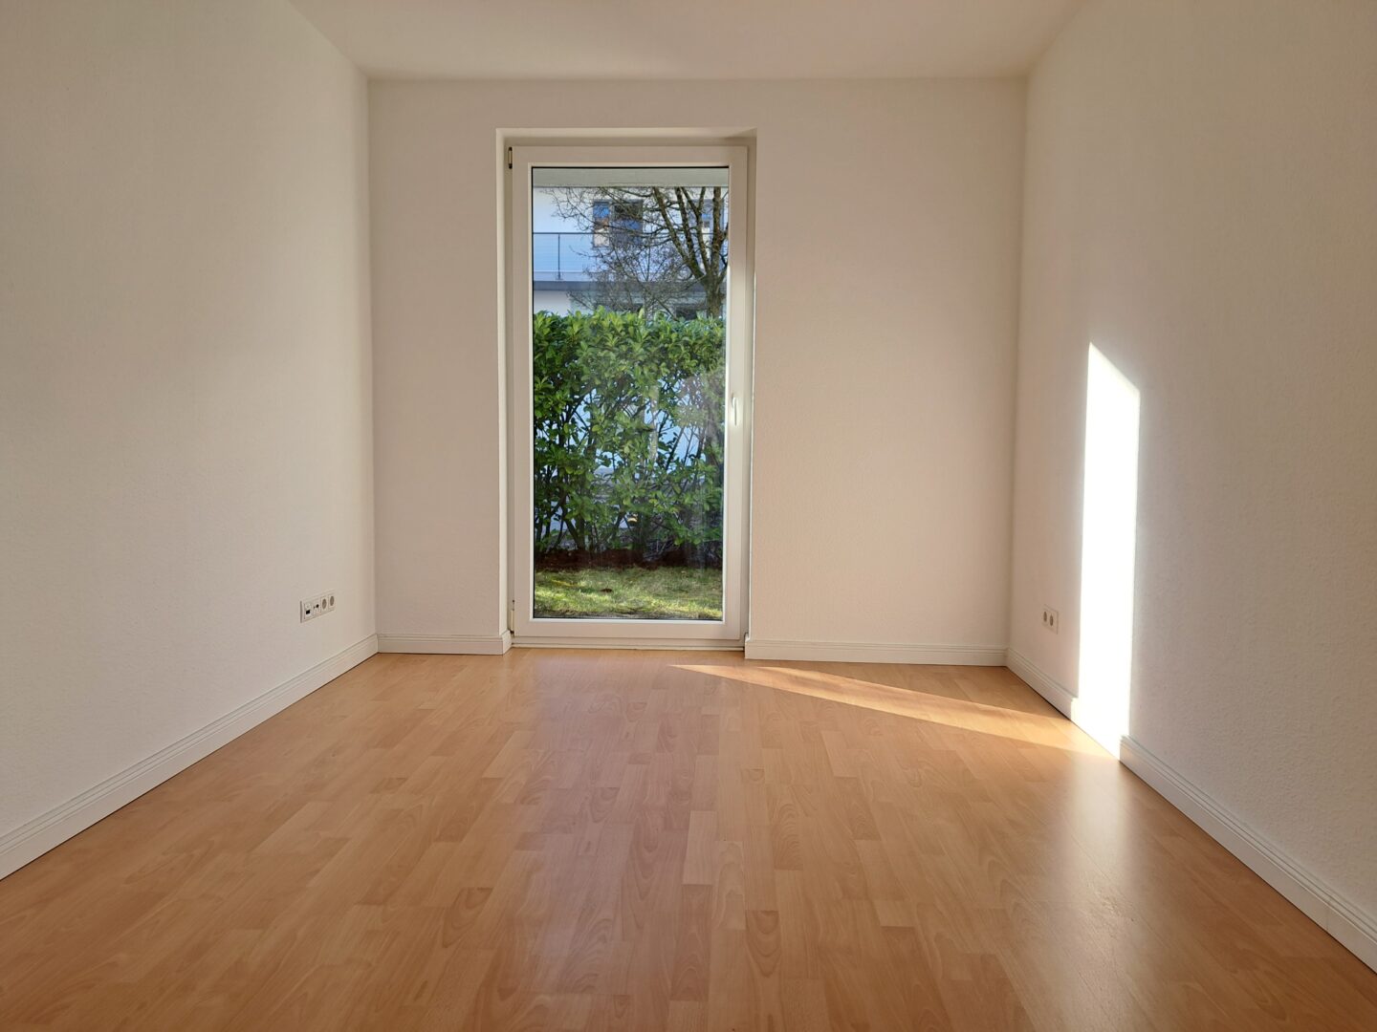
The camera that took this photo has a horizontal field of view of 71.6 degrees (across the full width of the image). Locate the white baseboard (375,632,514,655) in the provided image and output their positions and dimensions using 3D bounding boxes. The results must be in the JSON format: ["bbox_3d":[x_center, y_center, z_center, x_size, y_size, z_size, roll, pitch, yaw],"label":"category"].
[{"bbox_3d":[-1.082,0.562,4.180,0.554,0.087,0.018,1,5,3],"label":"white baseboard"}]

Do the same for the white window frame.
[{"bbox_3d":[-0.261,-0.507,4.244,1.050,2.197,0.080,1,5,3],"label":"white window frame"}]

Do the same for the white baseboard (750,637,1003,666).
[{"bbox_3d":[0.797,0.588,4.097,1.111,0.087,0.018,1,5,3],"label":"white baseboard"}]

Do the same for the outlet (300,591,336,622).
[{"bbox_3d":[-1.385,0.340,3.597,0.012,0.081,0.292,1,5,3],"label":"outlet"}]

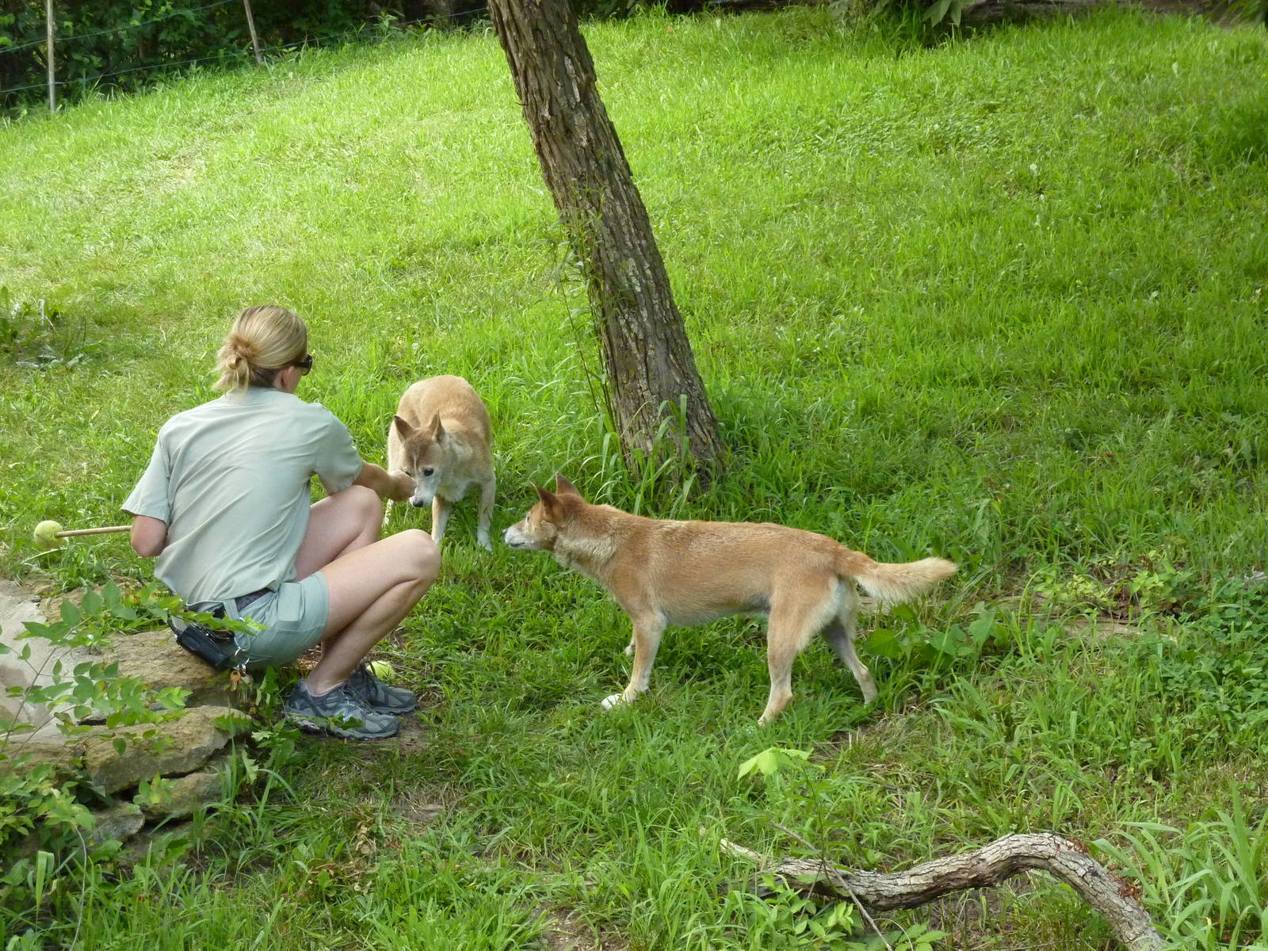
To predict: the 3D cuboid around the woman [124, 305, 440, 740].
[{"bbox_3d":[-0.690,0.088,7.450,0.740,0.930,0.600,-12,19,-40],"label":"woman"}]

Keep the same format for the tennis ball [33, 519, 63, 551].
[{"bbox_3d":[-1.344,0.137,7.570,0.067,0.067,0.067,0,14,0],"label":"tennis ball"}]

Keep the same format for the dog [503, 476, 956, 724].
[{"bbox_3d":[0.205,0.298,7.560,1.060,0.490,0.250,4,15,17],"label":"dog"}]

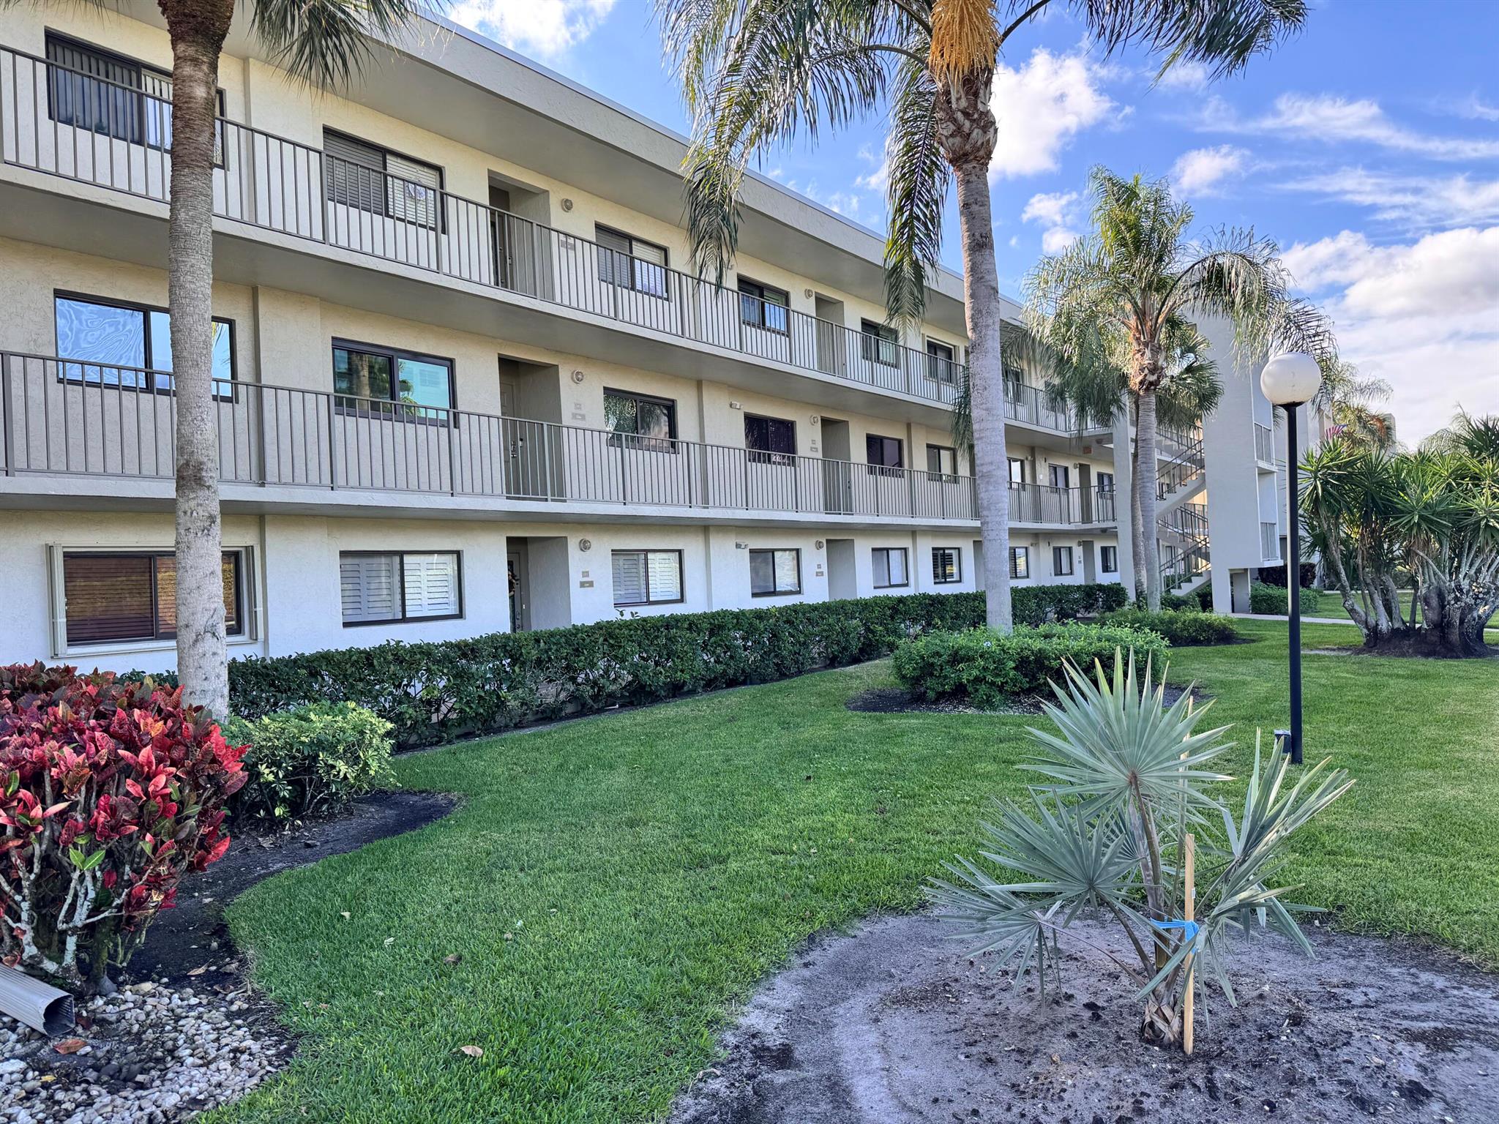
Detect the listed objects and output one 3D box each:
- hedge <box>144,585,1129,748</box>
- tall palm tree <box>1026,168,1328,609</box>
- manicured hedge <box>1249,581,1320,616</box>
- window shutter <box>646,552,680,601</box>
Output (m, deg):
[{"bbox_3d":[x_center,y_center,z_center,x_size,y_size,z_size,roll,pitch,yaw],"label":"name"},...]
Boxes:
[{"bbox_3d":[2.305,1.239,19.164,1.200,1.100,25.900,-4,-2,36],"label":"hedge"},{"bbox_3d":[8.550,-3.135,20.500,5.600,9.310,5.400,-3,-1,0],"label":"tall palm tree"},{"bbox_3d":[14.850,1.017,29.200,2.100,0.720,2.100,-4,-1,36],"label":"manicured hedge"},{"bbox_3d":[-1.484,0.250,18.164,0.060,0.850,0.891,-4,-2,36],"label":"window shutter"}]

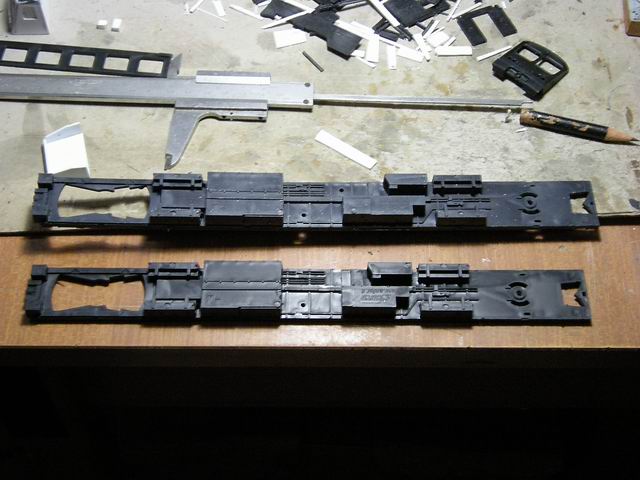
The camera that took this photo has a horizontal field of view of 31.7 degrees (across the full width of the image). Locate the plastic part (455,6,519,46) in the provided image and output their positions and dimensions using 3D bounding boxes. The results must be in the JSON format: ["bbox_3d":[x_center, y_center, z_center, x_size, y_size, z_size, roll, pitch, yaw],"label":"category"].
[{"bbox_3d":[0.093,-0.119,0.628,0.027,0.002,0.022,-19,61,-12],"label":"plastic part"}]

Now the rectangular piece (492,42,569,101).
[{"bbox_3d":[0.114,-0.093,0.610,0.034,0.007,0.031,30,63,16],"label":"rectangular piece"}]

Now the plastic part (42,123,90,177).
[{"bbox_3d":[-0.129,-0.043,0.575,0.021,0.010,0.028,-13,60,-8],"label":"plastic part"}]

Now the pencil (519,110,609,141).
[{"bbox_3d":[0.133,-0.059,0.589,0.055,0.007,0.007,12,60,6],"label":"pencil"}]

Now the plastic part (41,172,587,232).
[{"bbox_3d":[0.000,-0.019,0.560,0.276,0.012,0.028,0,59,-1],"label":"plastic part"}]

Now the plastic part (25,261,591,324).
[{"bbox_3d":[-0.005,0.026,0.544,0.267,0.012,0.028,0,59,-1],"label":"plastic part"}]

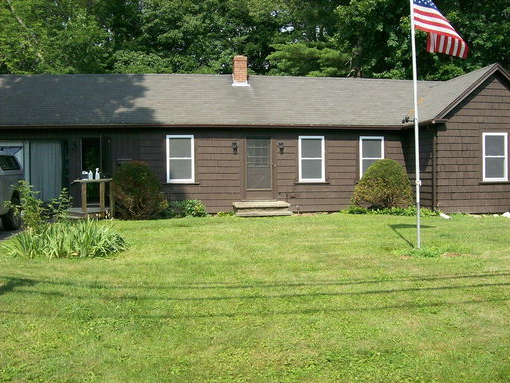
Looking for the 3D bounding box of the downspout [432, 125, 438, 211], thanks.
[{"bbox_3d":[5.466,-0.731,16.200,0.100,2.620,0.100,-1,1,-8],"label":"downspout"}]

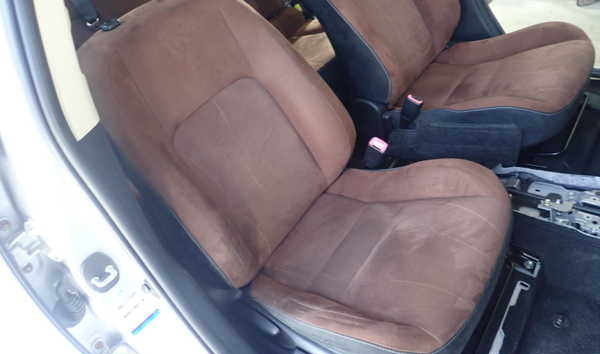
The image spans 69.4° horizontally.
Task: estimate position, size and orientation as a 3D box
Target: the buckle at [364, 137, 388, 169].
[{"bbox_3d":[0.206,-0.057,1.188,0.044,0.090,0.028,32,56,17],"label":"buckle"}]

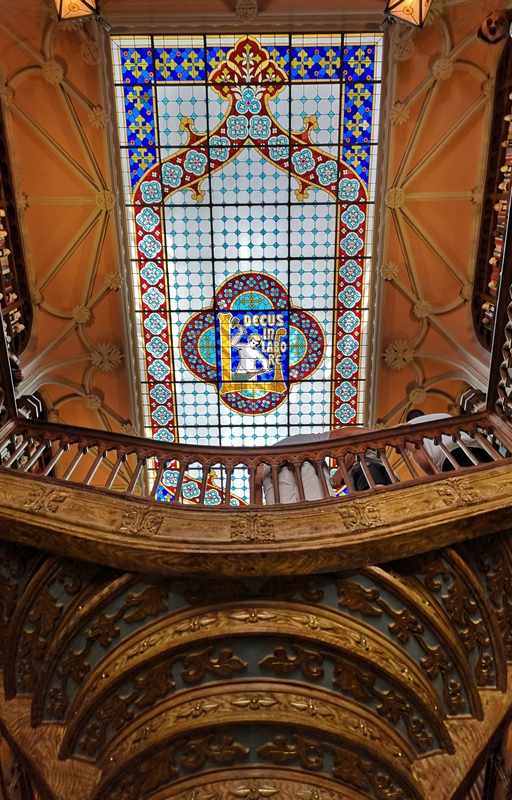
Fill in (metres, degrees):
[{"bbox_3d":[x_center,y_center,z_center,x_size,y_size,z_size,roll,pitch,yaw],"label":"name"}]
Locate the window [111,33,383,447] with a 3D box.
[{"bbox_3d":[-0.043,-0.837,9.310,3.450,0.120,8.000,-1,-70,0],"label":"window"}]

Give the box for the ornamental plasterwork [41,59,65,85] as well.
[{"bbox_3d":[-2.481,-4.011,7.623,0.290,0.100,0.290,-5,-66,-36],"label":"ornamental plasterwork"}]

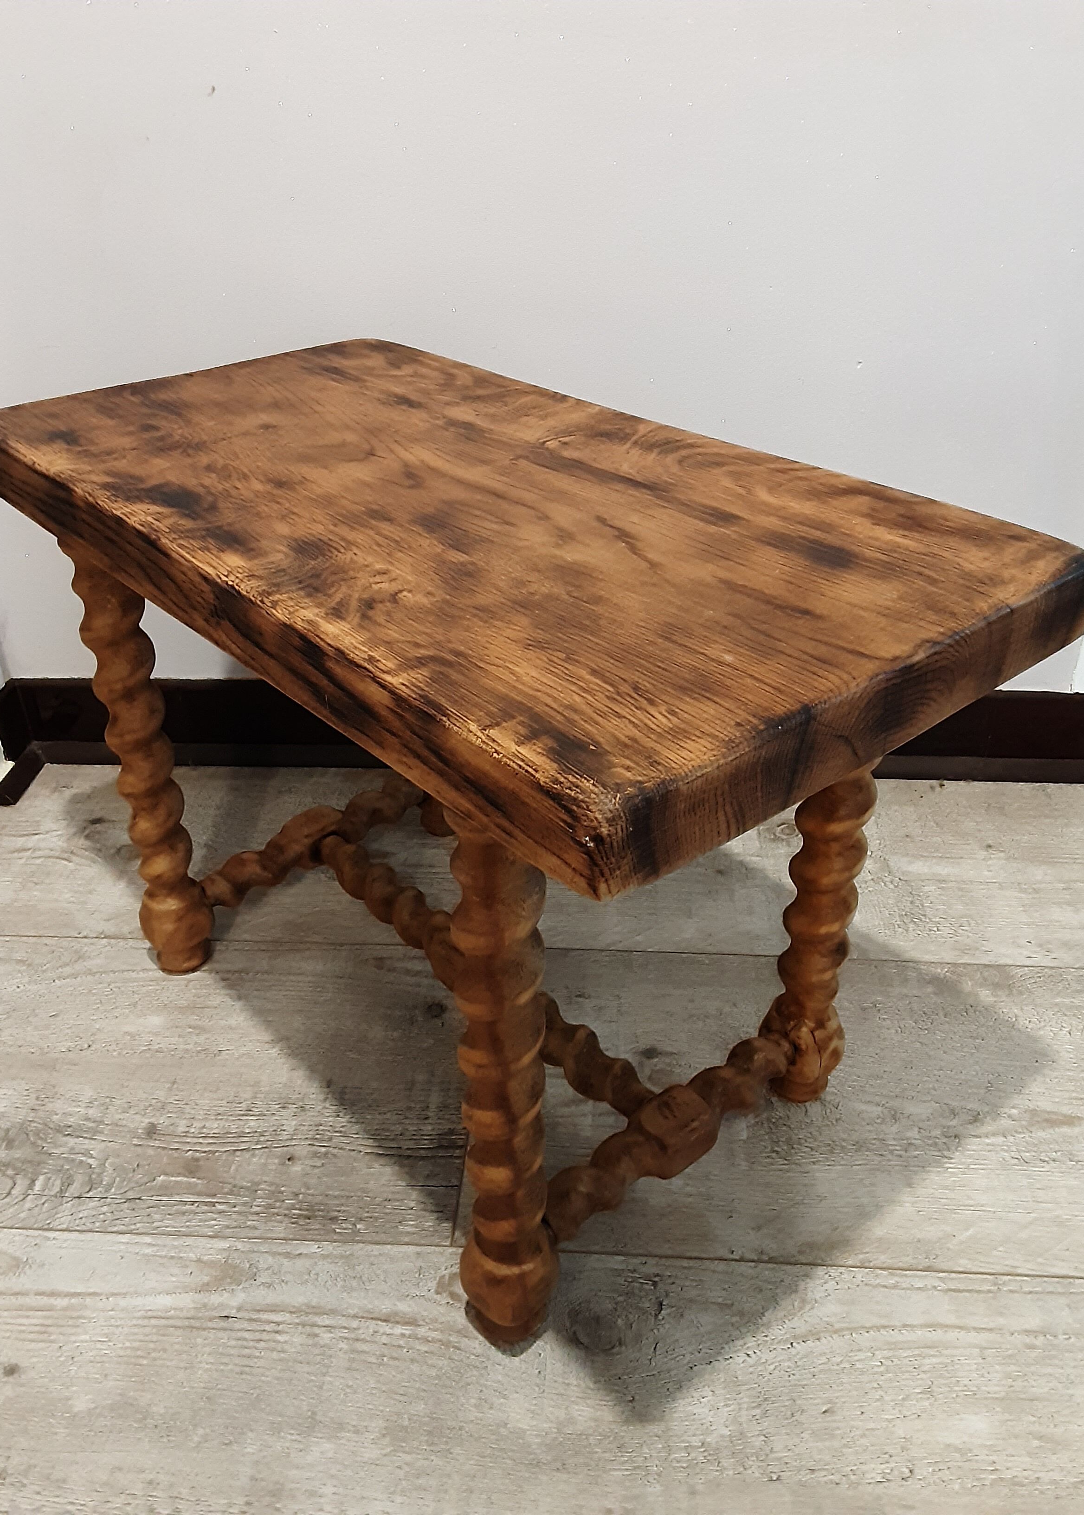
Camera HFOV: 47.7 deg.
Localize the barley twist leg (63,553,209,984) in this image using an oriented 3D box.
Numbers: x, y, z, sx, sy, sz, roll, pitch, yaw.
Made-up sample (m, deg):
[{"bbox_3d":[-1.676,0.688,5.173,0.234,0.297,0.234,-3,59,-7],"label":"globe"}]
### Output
[{"bbox_3d":[-0.278,-0.001,0.851,0.055,0.364,0.055,-25,38,-33],"label":"barley twist leg"}]

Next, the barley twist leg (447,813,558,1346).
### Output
[{"bbox_3d":[-0.019,0.154,0.590,0.055,0.364,0.055,-1,31,0],"label":"barley twist leg"}]

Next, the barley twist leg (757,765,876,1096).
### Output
[{"bbox_3d":[0.169,0.068,0.725,0.055,0.364,0.055,-25,38,-33],"label":"barley twist leg"}]

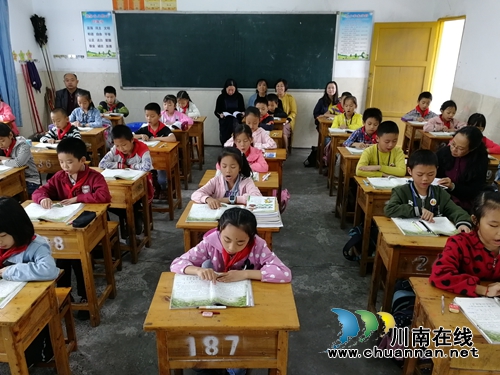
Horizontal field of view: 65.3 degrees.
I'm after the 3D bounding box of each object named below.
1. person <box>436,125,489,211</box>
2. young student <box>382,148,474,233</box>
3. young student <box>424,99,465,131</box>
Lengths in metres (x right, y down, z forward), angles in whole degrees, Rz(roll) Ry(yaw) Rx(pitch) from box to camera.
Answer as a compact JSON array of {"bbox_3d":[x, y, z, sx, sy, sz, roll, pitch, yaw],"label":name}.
[{"bbox_3d":[1.658,0.082,3.174,0.515,1.205,0.700,19,28,39],"label":"person"},{"bbox_3d":[1.058,0.326,2.587,0.477,1.167,0.609,1,21,3],"label":"young student"},{"bbox_3d":[2.359,-0.529,4.859,0.474,1.112,0.567,3,22,7],"label":"young student"}]

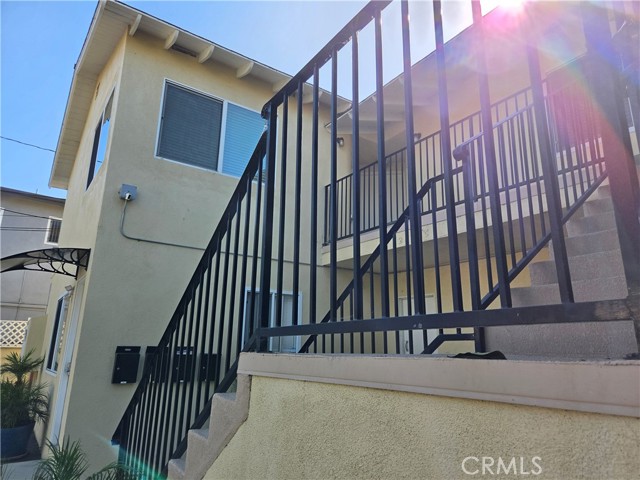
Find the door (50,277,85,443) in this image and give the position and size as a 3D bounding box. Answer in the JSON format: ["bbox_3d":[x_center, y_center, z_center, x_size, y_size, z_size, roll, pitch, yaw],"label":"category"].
[{"bbox_3d":[-3.201,1.533,5.436,0.060,2.030,0.840,11,-17,-35],"label":"door"}]

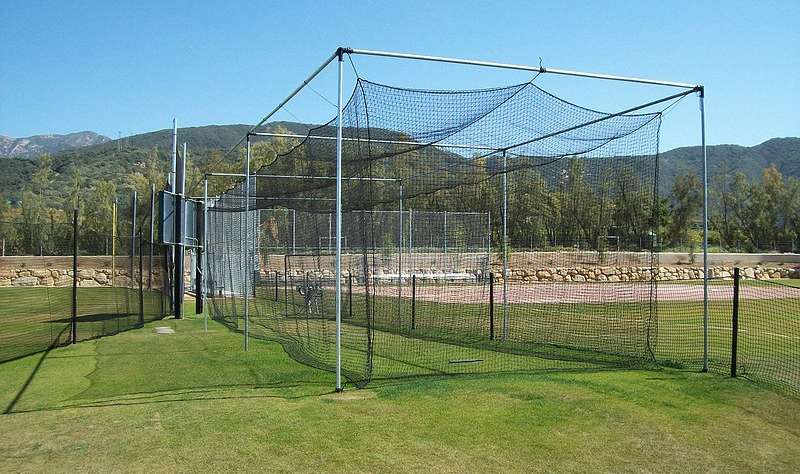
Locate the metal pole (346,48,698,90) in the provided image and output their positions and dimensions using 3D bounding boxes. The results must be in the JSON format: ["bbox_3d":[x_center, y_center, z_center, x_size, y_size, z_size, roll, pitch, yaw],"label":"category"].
[{"bbox_3d":[1.663,-1.991,10.032,4.780,0.045,0.045,1,-3,-20],"label":"metal pole"}]

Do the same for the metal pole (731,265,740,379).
[{"bbox_3d":[4.099,1.047,10.175,0.053,1.320,0.053,4,-3,-20],"label":"metal pole"}]

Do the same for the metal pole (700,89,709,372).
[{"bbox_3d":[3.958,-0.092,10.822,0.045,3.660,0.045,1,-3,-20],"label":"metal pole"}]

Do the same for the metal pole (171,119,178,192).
[{"bbox_3d":[-8.008,-0.745,29.500,0.150,6.890,0.150,1,-3,-20],"label":"metal pole"}]

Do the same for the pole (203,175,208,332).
[{"bbox_3d":[-4.561,0.398,19.536,0.045,3.650,0.045,1,-3,-20],"label":"pole"}]

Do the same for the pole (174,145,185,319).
[{"bbox_3d":[-6.776,-0.151,25.715,0.240,5.380,0.240,1,-3,-20],"label":"pole"}]

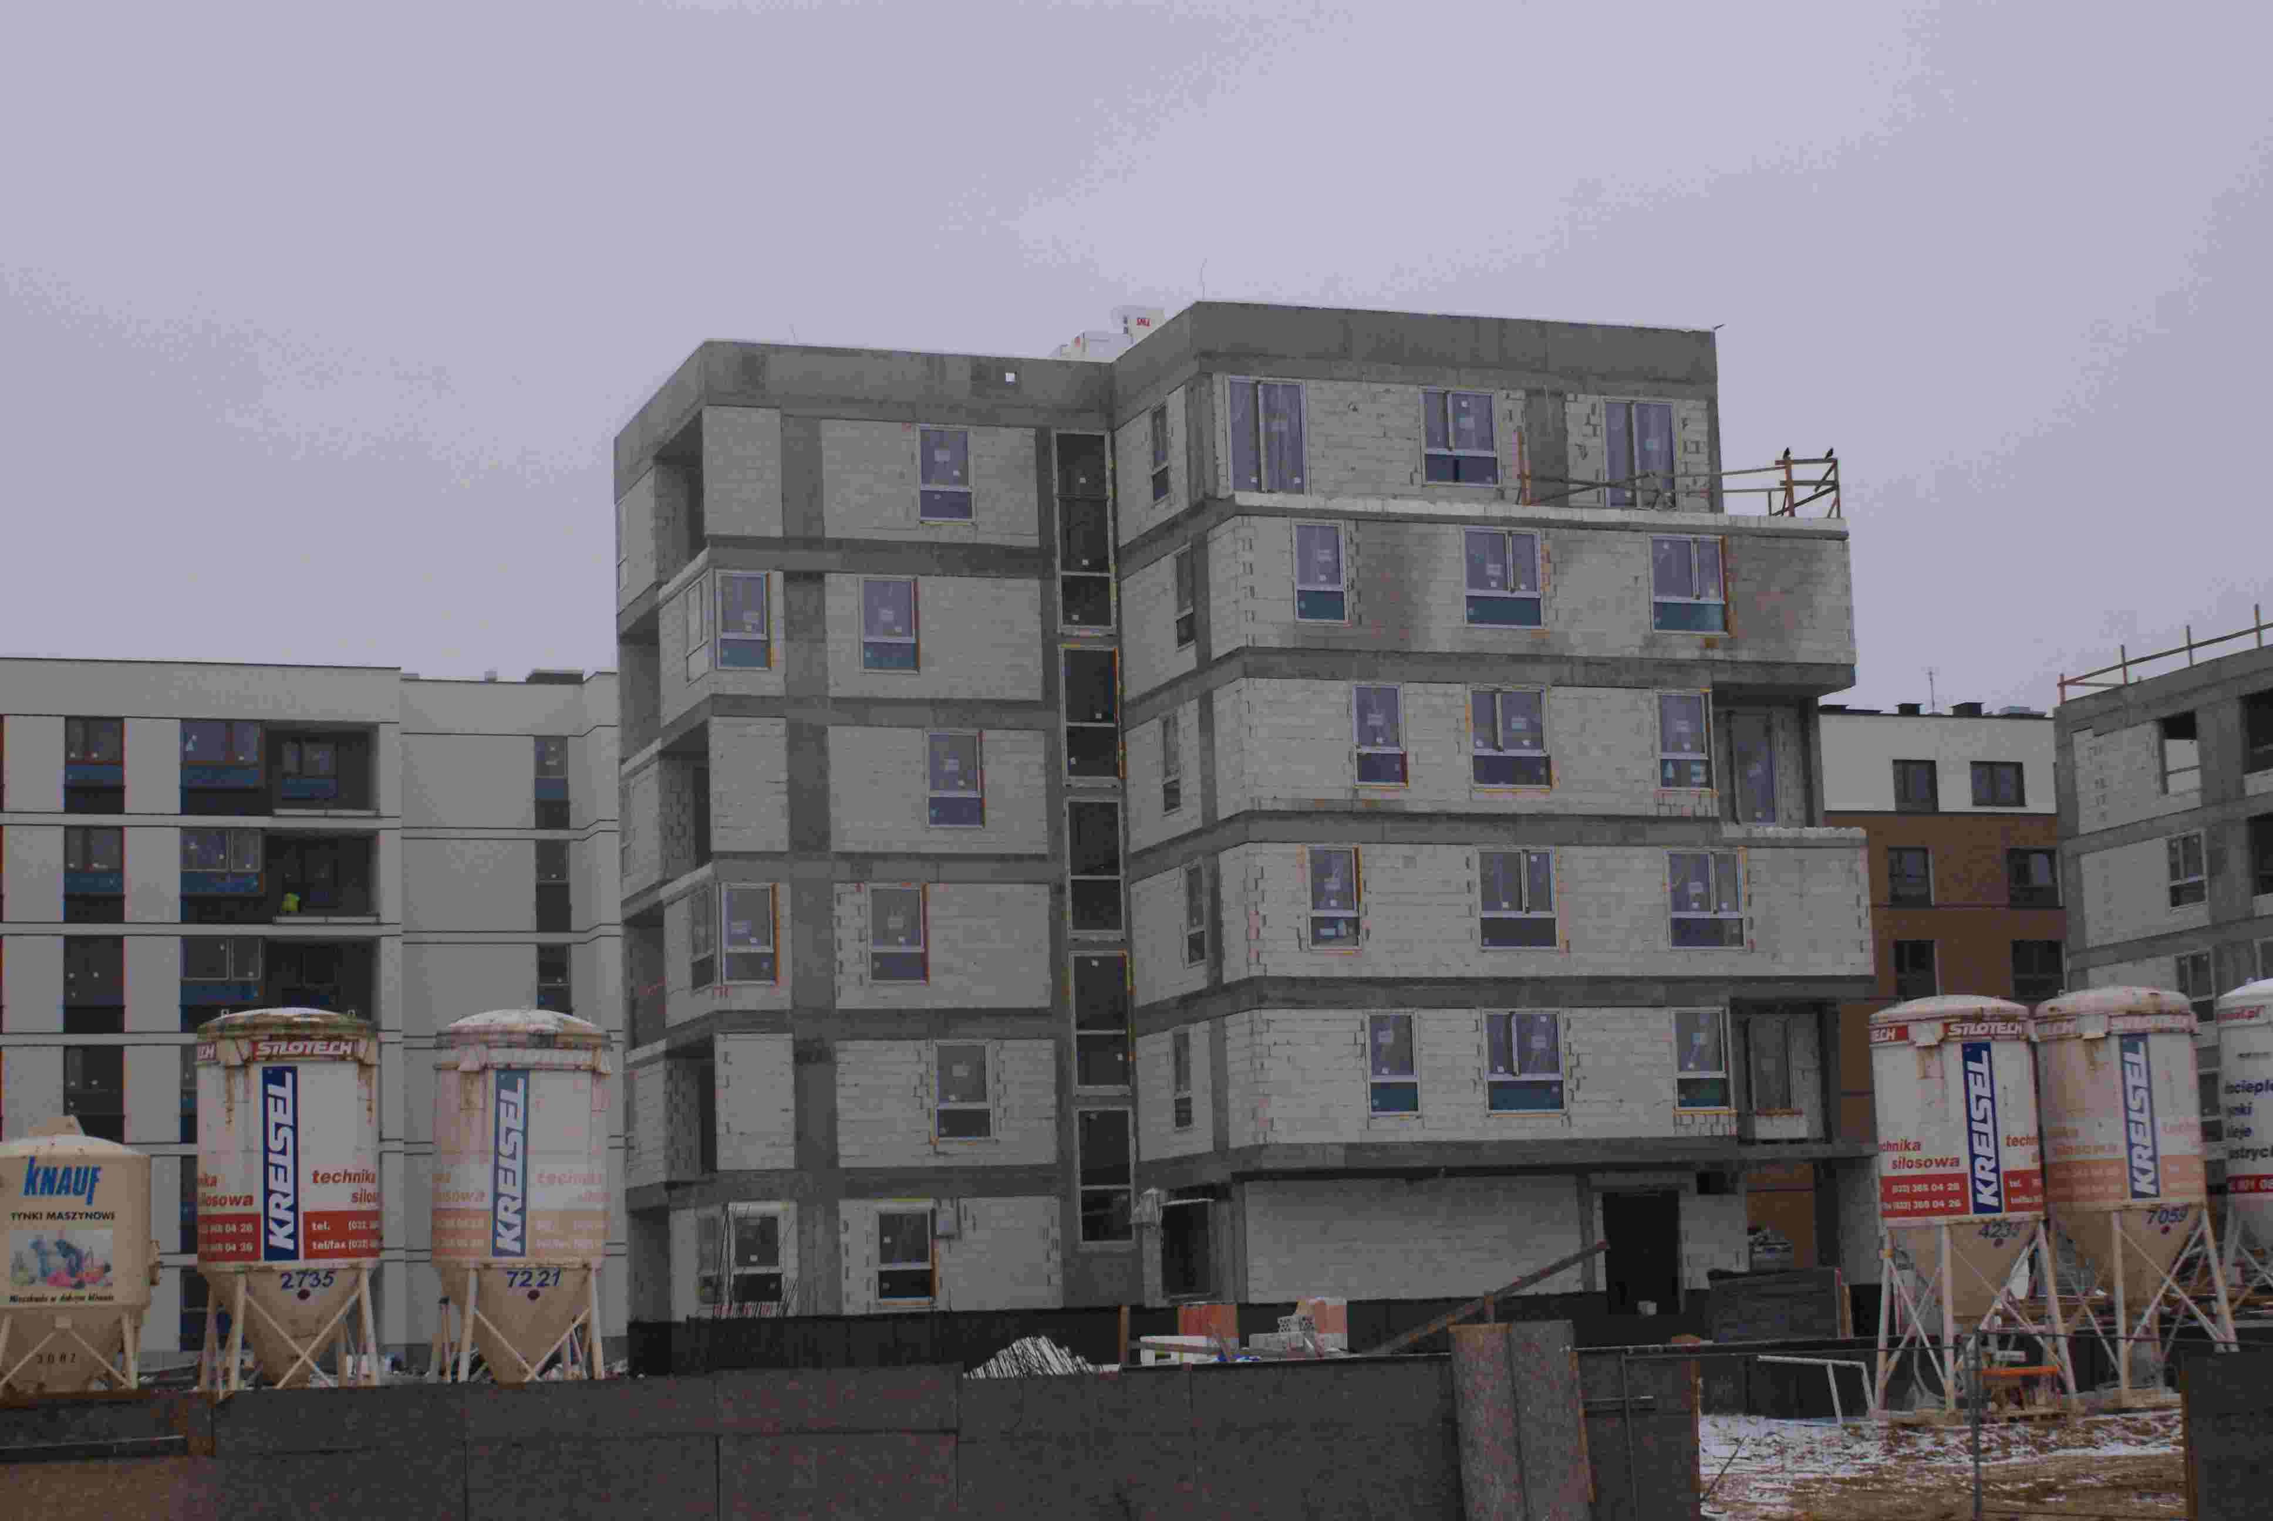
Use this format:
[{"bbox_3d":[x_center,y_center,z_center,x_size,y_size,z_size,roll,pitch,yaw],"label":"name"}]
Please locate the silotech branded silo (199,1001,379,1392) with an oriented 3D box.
[{"bbox_3d":[-11.627,6.606,52.050,2.500,6.400,2.500,1,-9,-19],"label":"silotech branded silo"}]

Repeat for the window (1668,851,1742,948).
[{"bbox_3d":[10.381,2.543,69.172,1.402,1.784,0.120,1,-9,-18],"label":"window"}]

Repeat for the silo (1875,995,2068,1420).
[{"bbox_3d":[12.613,6.734,57.840,2.450,6.270,2.450,0,-8,-13],"label":"silo"}]

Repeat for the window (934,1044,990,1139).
[{"bbox_3d":[-3.223,6.142,70.596,1.052,1.771,0.120,1,-9,-18],"label":"window"}]

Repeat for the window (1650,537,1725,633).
[{"bbox_3d":[9.981,-3.179,68.644,1.420,1.720,0.100,1,-9,-20],"label":"window"}]

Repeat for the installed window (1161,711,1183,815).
[{"bbox_3d":[0.655,0.054,70.150,0.120,1.796,1.065,1,-9,-19],"label":"installed window"}]

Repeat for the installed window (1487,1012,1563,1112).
[{"bbox_3d":[7.100,5.505,69.234,1.438,1.790,0.130,1,-9,-19],"label":"installed window"}]

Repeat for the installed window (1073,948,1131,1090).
[{"bbox_3d":[-0.670,5.006,73.333,1.090,2.593,0.130,1,-9,-19],"label":"installed window"}]

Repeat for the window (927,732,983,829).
[{"bbox_3d":[-3.347,0.360,69.732,1.000,1.750,0.100,1,-9,-20],"label":"window"}]

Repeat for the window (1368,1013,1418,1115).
[{"bbox_3d":[4.515,5.353,66.737,0.908,1.773,0.120,1,-9,-18],"label":"window"}]

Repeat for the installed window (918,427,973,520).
[{"bbox_3d":[-3.550,-5.330,70.531,0.980,1.740,0.100,1,-9,-20],"label":"installed window"}]

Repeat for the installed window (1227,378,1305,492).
[{"bbox_3d":[2.319,-5.807,67.824,1.420,2.040,0.100,1,-9,-20],"label":"installed window"}]

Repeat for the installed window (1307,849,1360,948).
[{"bbox_3d":[3.558,2.452,68.462,0.932,1.818,0.130,1,-9,-19],"label":"installed window"}]

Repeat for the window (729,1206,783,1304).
[{"bbox_3d":[-6.918,9.007,68.885,1.036,1.799,0.120,1,-9,-18],"label":"window"}]

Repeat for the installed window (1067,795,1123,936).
[{"bbox_3d":[-0.795,2.037,73.746,1.060,2.619,0.130,1,-9,-19],"label":"installed window"}]

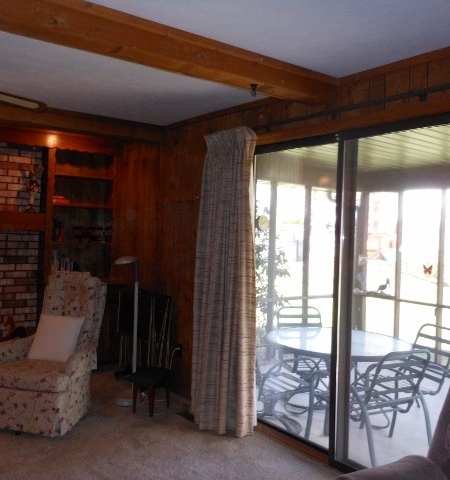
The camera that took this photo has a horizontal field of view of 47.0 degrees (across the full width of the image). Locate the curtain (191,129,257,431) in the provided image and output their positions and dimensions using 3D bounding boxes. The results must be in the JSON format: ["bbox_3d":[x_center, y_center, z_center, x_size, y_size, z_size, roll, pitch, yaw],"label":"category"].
[{"bbox_3d":[-0.019,0.288,3.835,0.220,2.180,0.520,1,1,-37],"label":"curtain"}]

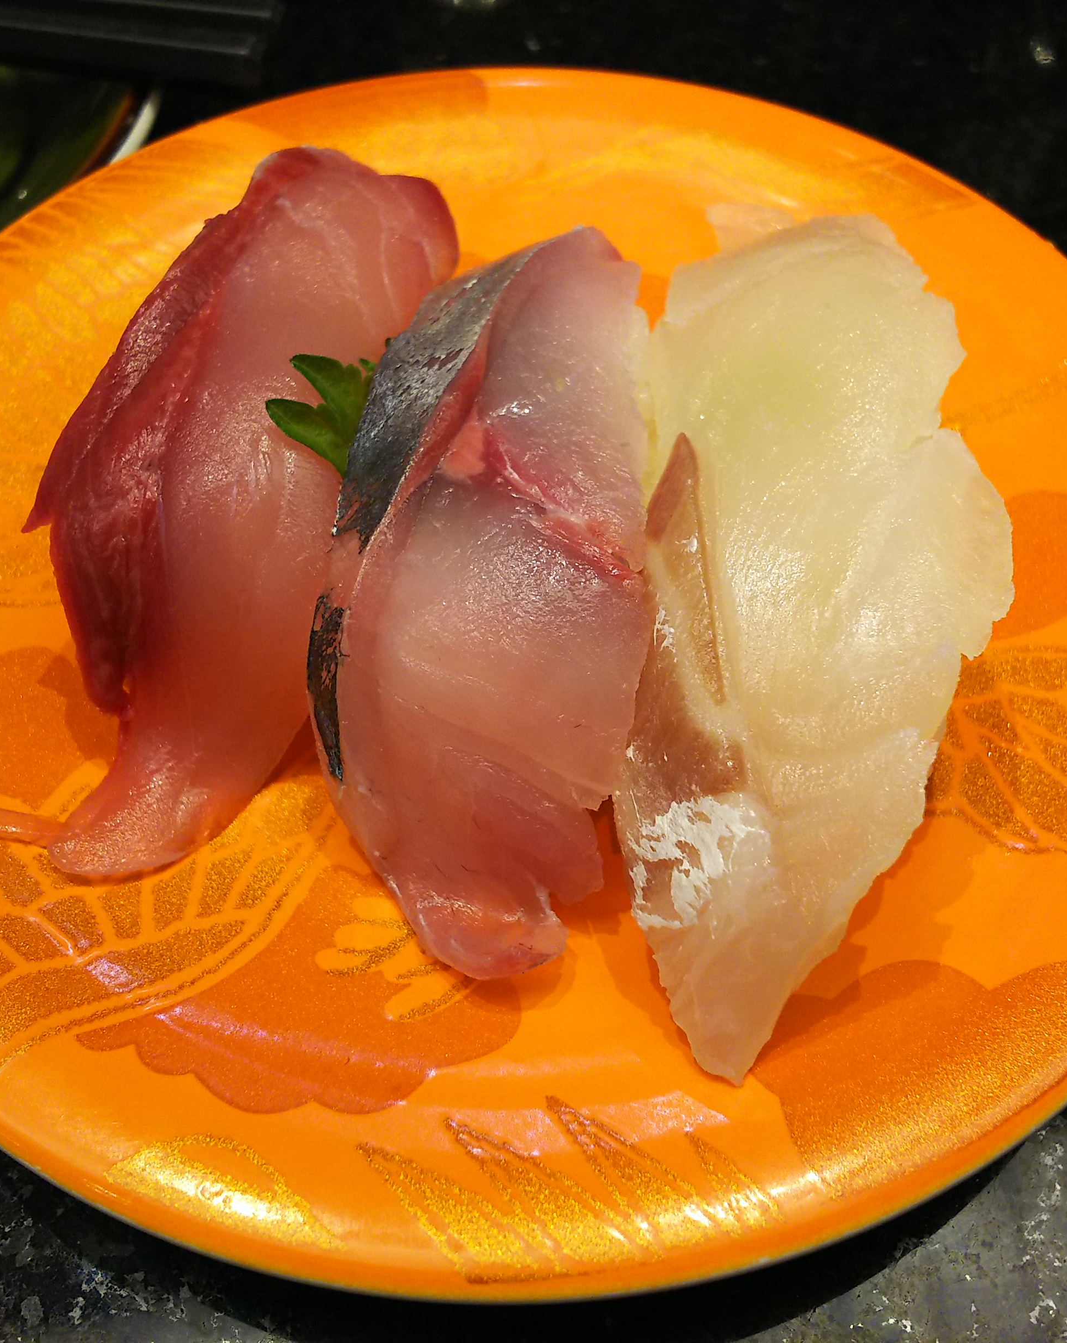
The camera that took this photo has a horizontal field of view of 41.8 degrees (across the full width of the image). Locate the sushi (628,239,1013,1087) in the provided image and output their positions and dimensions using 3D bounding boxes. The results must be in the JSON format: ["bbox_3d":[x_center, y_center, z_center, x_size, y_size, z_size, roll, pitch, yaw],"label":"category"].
[{"bbox_3d":[0.029,-0.012,0.141,0.037,0.028,0.102,6,57,4],"label":"sushi"}]

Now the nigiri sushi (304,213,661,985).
[{"bbox_3d":[-0.005,-0.015,0.143,0.033,0.029,0.087,3,57,2],"label":"nigiri sushi"}]

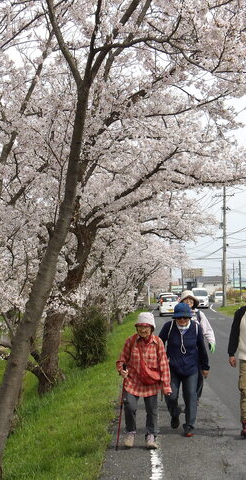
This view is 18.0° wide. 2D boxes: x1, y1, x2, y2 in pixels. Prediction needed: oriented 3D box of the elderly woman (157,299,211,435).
[{"bbox_3d":[0.693,1.443,8.796,0.570,1.500,0.520,0,-3,3],"label":"elderly woman"}]

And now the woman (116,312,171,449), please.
[{"bbox_3d":[0.216,1.461,8.243,0.570,1.420,0.480,0,-4,6],"label":"woman"}]

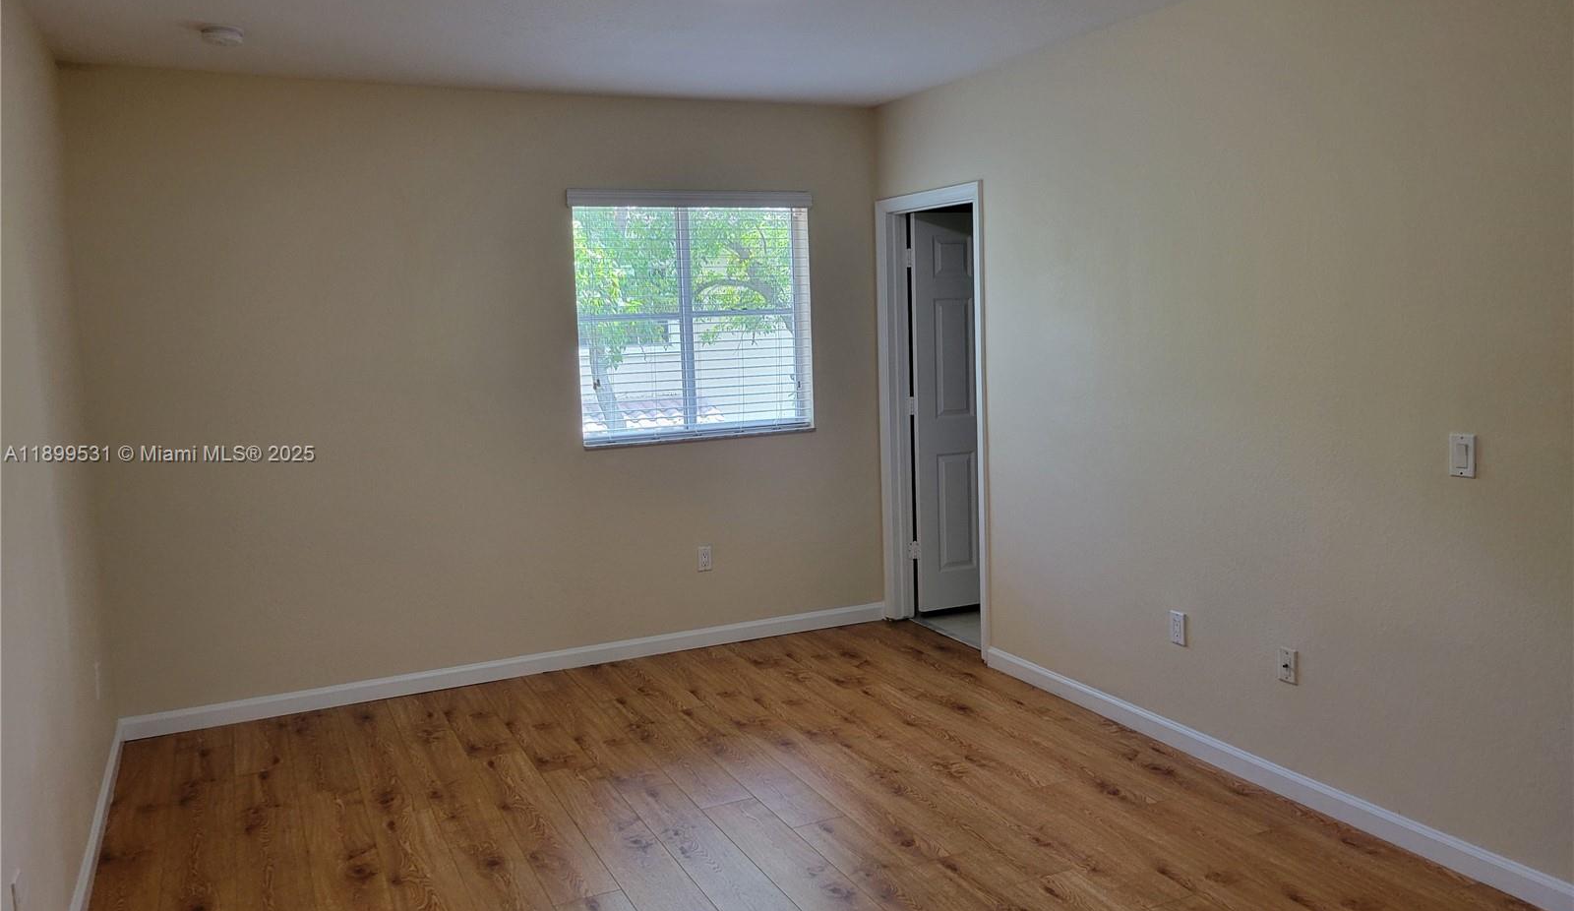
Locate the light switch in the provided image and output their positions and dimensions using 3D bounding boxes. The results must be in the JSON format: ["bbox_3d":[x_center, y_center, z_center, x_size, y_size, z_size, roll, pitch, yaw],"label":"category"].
[{"bbox_3d":[1.776,0.003,3.113,0.010,0.112,0.071,-5,7,-25],"label":"light switch"}]

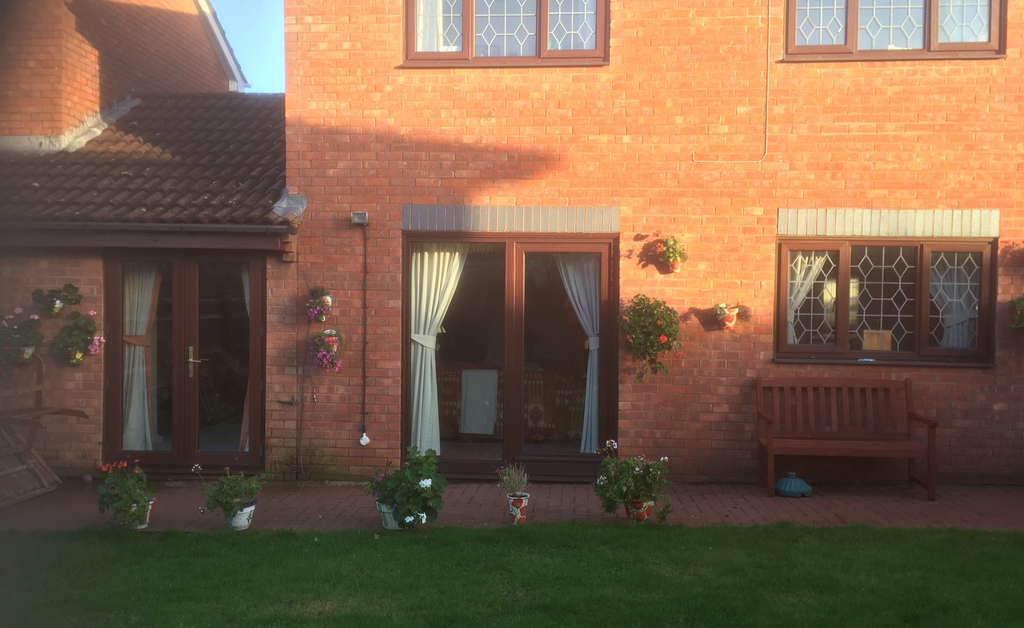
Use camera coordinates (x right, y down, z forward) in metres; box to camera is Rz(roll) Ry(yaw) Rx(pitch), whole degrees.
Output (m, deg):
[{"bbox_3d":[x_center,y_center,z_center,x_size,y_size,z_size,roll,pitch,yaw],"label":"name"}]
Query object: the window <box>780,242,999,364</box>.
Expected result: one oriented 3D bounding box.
[{"bbox_3d":[3.054,-0.107,7.060,1.730,1.040,0.120,1,2,5],"label":"window"}]

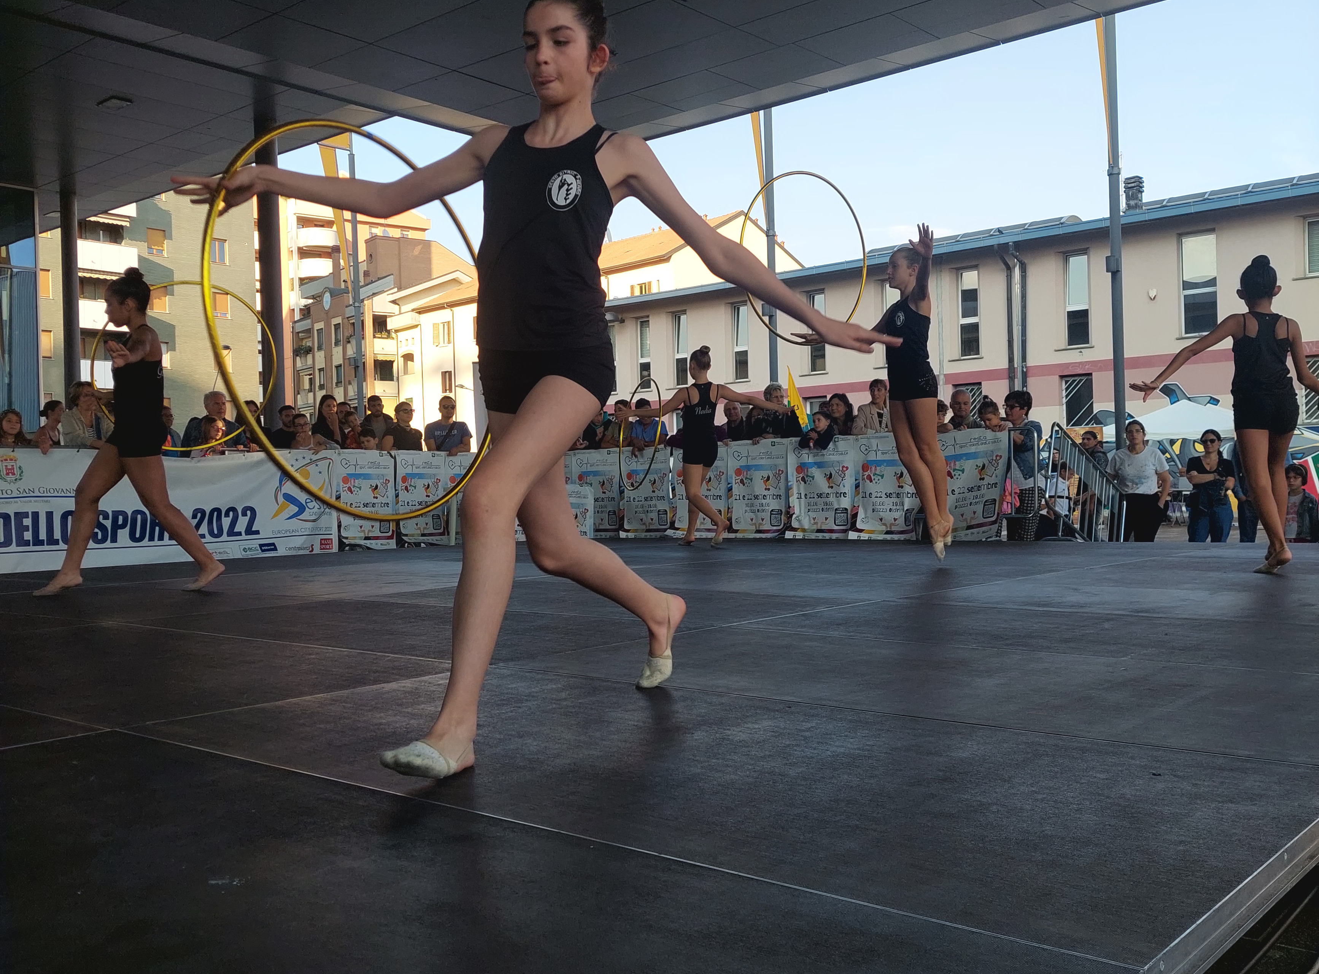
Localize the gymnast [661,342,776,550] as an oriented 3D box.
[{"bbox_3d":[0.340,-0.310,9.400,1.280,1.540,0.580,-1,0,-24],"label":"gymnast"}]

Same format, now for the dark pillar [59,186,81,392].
[{"bbox_3d":[-8.529,-1.676,17.728,0.250,5.200,0.250,-1,0,41],"label":"dark pillar"}]

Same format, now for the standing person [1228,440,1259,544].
[{"bbox_3d":[5.320,0.240,10.750,0.540,1.740,0.340,-1,0,22],"label":"standing person"}]

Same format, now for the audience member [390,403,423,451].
[{"bbox_3d":[-2.290,0.015,11.000,0.480,1.580,0.340,-1,0,-30],"label":"audience member"}]

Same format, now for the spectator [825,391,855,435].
[{"bbox_3d":[1.675,-0.106,11.182,0.460,1.540,0.360,-1,0,30],"label":"spectator"}]

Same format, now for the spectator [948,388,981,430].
[{"bbox_3d":[2.548,-0.086,10.095,0.520,1.460,0.420,-1,0,25],"label":"spectator"}]

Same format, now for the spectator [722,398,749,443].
[{"bbox_3d":[0.742,-0.079,11.791,0.500,1.530,0.380,-1,0,22],"label":"spectator"}]

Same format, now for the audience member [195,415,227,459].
[{"bbox_3d":[-3.511,0.108,9.615,0.400,1.350,0.320,-1,0,-38],"label":"audience member"}]

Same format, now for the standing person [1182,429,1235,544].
[{"bbox_3d":[4.780,0.310,10.600,0.500,1.630,0.360,-1,0,25],"label":"standing person"}]

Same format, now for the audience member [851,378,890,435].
[{"bbox_3d":[1.919,-0.154,10.771,0.480,1.620,0.360,-1,0,22],"label":"audience member"}]

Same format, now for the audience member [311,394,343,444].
[{"bbox_3d":[-2.885,0.000,10.600,0.480,1.610,0.360,-1,0,-30],"label":"audience member"}]

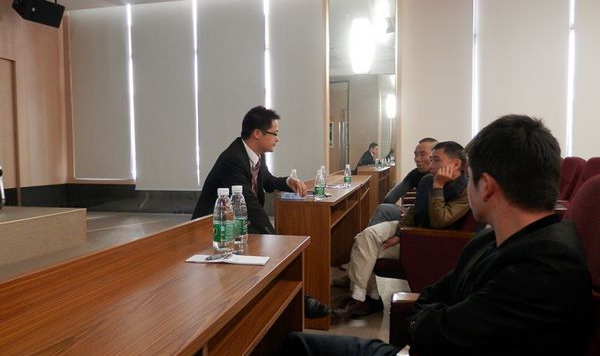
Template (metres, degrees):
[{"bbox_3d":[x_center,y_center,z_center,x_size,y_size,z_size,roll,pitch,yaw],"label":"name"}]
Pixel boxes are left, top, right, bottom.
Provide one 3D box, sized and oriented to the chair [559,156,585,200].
[{"bbox_3d":[2.106,0.322,3.737,0.660,1.000,0.570,0,3,13],"label":"chair"}]

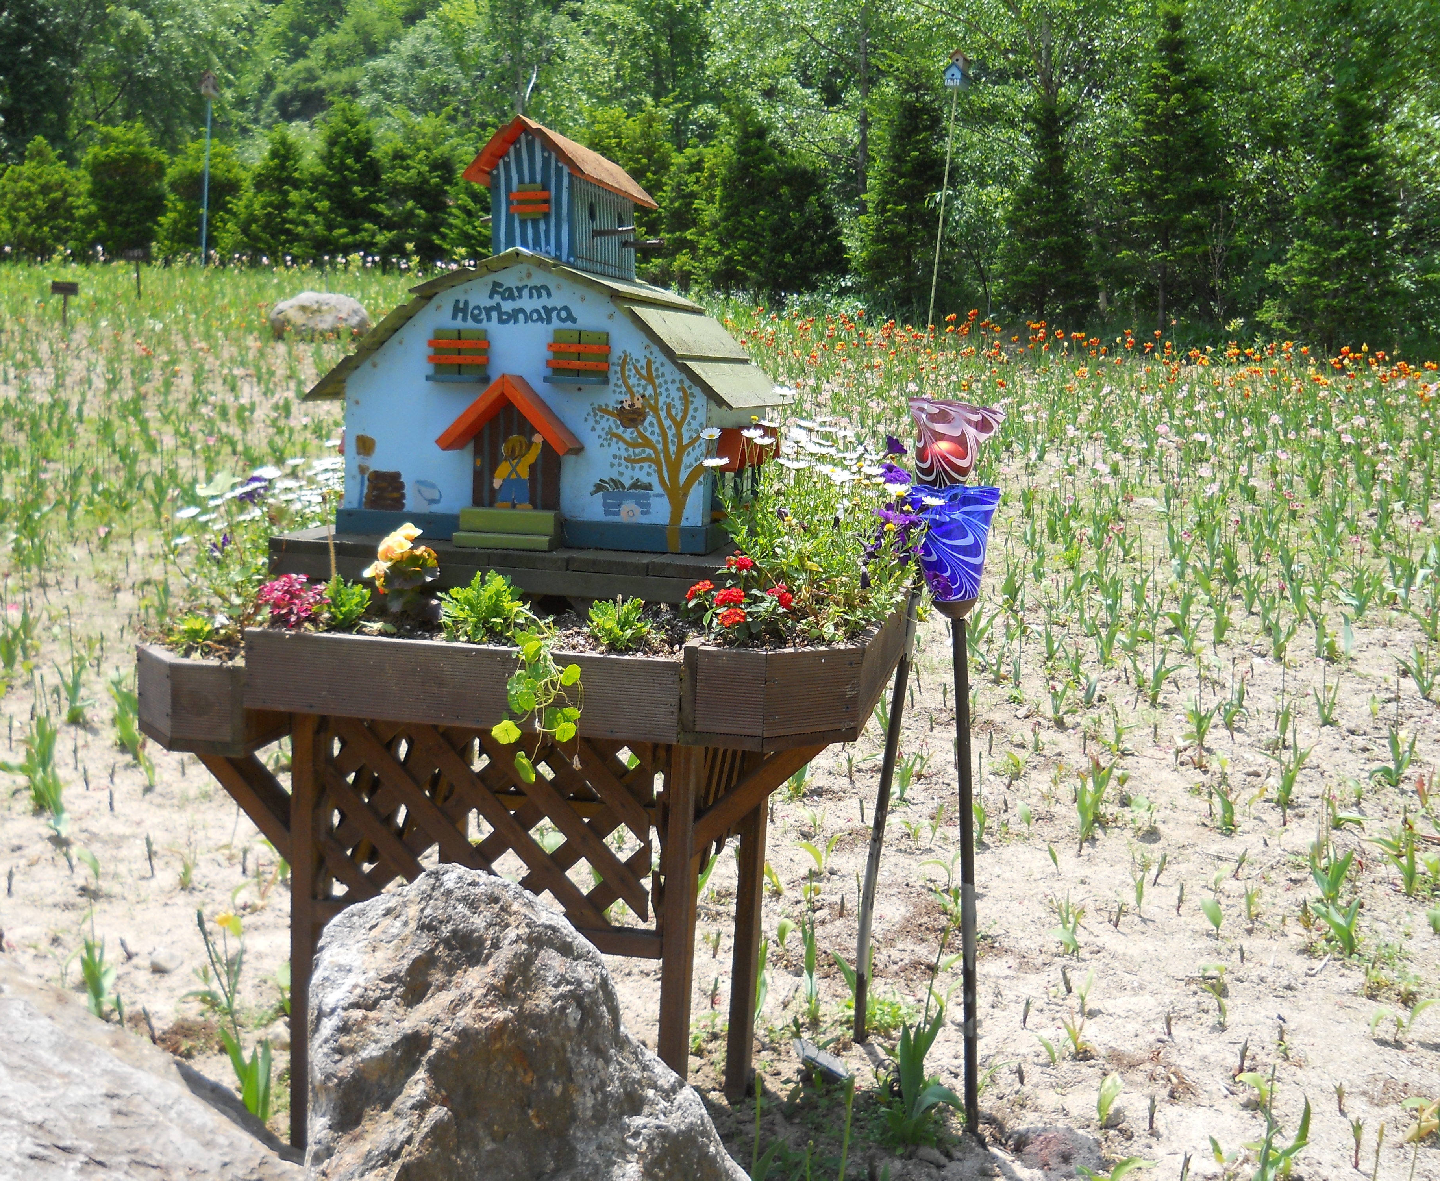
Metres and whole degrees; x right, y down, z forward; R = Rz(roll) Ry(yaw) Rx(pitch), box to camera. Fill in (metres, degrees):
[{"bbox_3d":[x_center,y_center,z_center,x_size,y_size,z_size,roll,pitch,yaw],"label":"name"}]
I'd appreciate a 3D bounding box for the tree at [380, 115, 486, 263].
[{"bbox_3d":[-4.758,-6.661,28.000,1.800,2.500,1.750,1,7,-10],"label":"tree"}]

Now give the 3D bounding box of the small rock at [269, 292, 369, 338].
[{"bbox_3d":[-4.003,-2.744,16.800,1.000,0.480,0.750,0,7,-13],"label":"small rock"}]

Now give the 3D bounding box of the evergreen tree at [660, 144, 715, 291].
[{"bbox_3d":[-0.440,-4.761,21.500,0.900,1.930,0.900,1,7,0],"label":"evergreen tree"}]

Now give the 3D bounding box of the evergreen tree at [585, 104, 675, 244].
[{"bbox_3d":[-1.279,-5.697,23.800,1.320,2.370,1.320,1,7,0],"label":"evergreen tree"}]

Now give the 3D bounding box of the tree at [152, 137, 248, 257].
[{"bbox_3d":[-8.646,-6.477,28.000,1.550,2.050,1.550,0,8,-17],"label":"tree"}]

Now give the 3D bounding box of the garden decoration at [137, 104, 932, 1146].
[{"bbox_3d":[-0.320,0.104,3.146,1.284,1.860,1.009,3,7,11],"label":"garden decoration"}]

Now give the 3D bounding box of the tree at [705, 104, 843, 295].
[{"bbox_3d":[0.763,-5.552,24.000,2.000,2.750,1.950,2,7,2],"label":"tree"}]

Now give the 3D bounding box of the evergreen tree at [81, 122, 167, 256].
[{"bbox_3d":[-9.030,-6.039,25.500,1.300,2.110,1.300,1,7,0],"label":"evergreen tree"}]

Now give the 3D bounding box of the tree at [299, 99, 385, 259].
[{"bbox_3d":[-5.574,-6.036,24.800,1.270,2.410,1.270,1,7,0],"label":"tree"}]

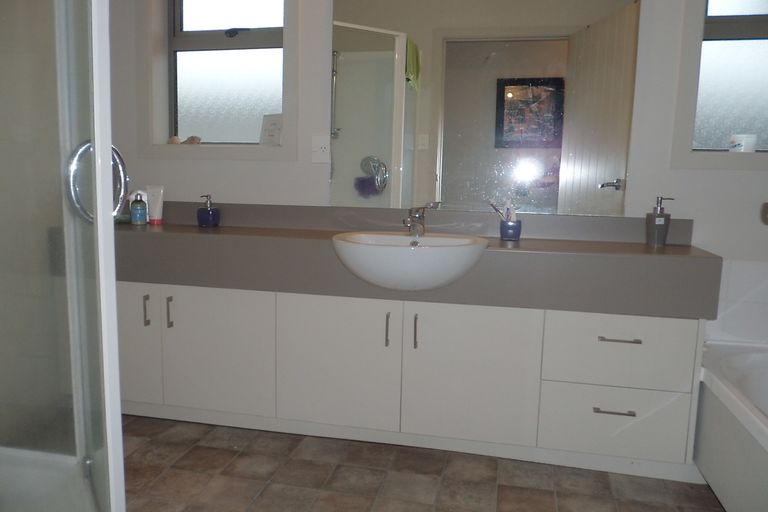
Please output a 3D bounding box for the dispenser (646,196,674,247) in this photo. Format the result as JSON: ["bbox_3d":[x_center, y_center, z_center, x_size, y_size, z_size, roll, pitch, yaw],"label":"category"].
[{"bbox_3d":[1.037,-0.127,2.087,0.102,0.185,0.082,3,9,12],"label":"dispenser"}]

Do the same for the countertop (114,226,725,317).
[{"bbox_3d":[-0.118,0.023,2.293,2.600,0.211,0.380,3,9,12],"label":"countertop"}]

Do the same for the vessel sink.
[{"bbox_3d":[0.092,0.031,2.048,0.573,0.183,0.405,3,9,12],"label":"vessel sink"}]

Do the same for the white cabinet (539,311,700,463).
[{"bbox_3d":[0.862,0.442,2.148,0.508,0.540,0.338,3,9,12],"label":"white cabinet"}]

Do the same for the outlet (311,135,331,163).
[{"bbox_3d":[-0.277,-0.472,2.456,0.085,0.116,0.012,3,9,12],"label":"outlet"}]

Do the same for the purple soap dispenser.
[{"bbox_3d":[-0.798,-0.204,2.522,0.096,0.146,0.096,3,9,12],"label":"purple soap dispenser"}]

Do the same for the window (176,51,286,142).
[{"bbox_3d":[-0.737,-0.761,2.645,0.555,0.430,0.040,3,9,12],"label":"window"}]

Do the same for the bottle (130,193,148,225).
[{"bbox_3d":[-1.147,-0.220,2.585,0.071,0.145,0.062,3,9,12],"label":"bottle"}]

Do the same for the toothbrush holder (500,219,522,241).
[{"bbox_3d":[0.514,-0.105,2.229,0.080,0.083,0.080,3,9,12],"label":"toothbrush holder"}]

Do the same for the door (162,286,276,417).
[{"bbox_3d":[-0.687,0.389,2.321,0.516,0.540,0.020,3,9,12],"label":"door"}]

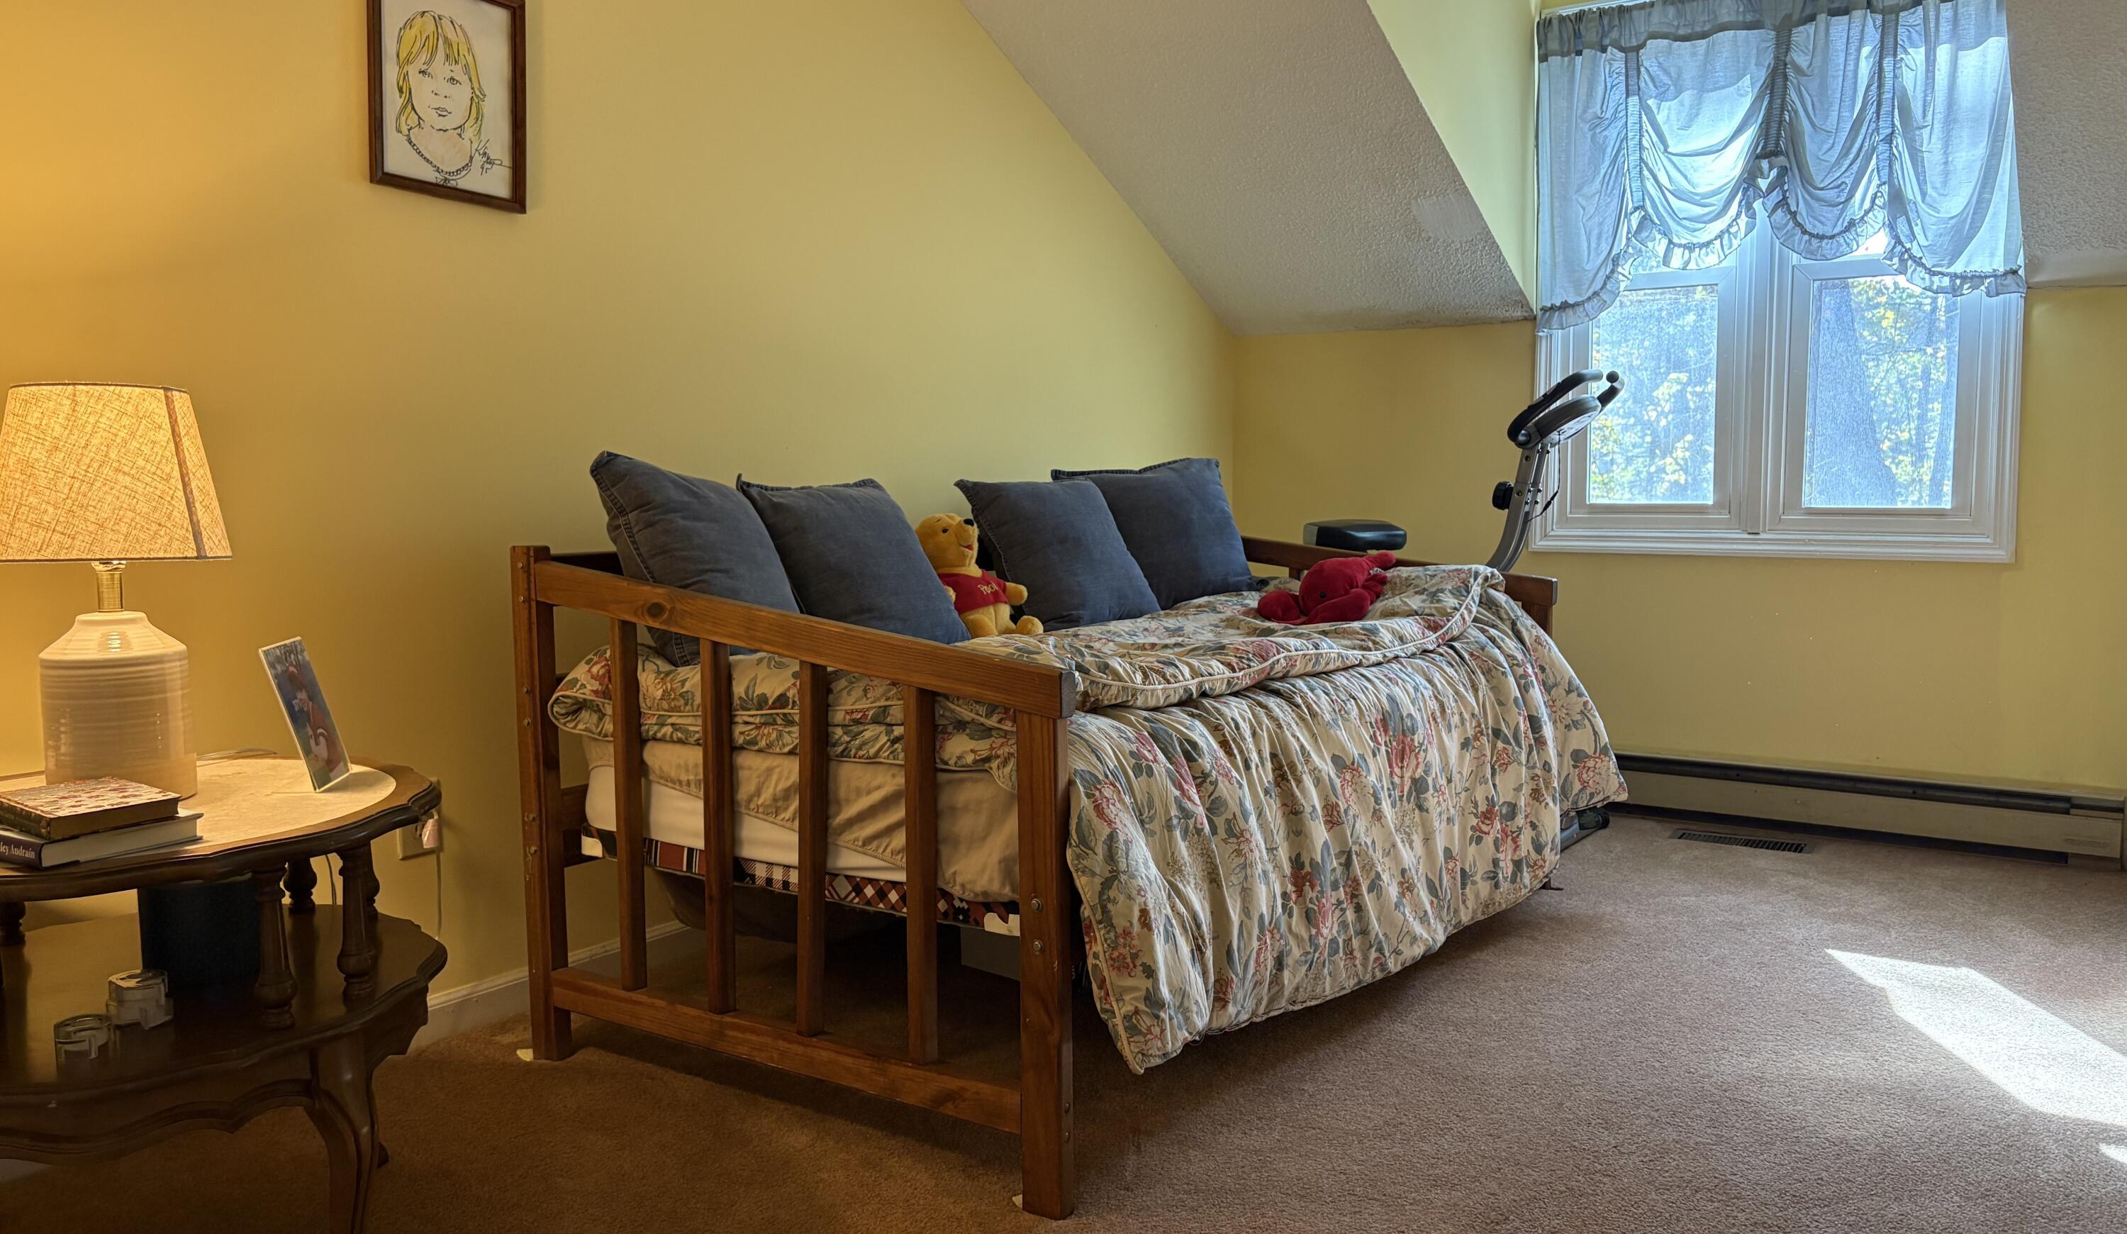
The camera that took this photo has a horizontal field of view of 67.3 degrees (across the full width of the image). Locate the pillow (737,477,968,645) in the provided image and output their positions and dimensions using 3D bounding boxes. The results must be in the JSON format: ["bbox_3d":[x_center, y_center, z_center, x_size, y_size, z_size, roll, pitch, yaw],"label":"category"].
[{"bbox_3d":[-0.398,-0.107,3.044,0.150,0.394,0.401,-41,-22,32],"label":"pillow"}]

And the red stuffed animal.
[{"bbox_3d":[0.552,-0.058,3.281,0.220,0.135,0.250,4,7,41],"label":"red stuffed animal"}]

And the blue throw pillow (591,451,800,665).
[{"bbox_3d":[-0.628,-0.102,2.870,0.150,0.390,0.402,-30,-11,23],"label":"blue throw pillow"}]

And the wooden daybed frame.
[{"bbox_3d":[0.120,0.245,3.035,1.030,0.816,1.945,3,6,34],"label":"wooden daybed frame"}]

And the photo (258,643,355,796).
[{"bbox_3d":[-0.920,0.118,1.933,0.016,0.178,0.129,-19,7,-5],"label":"photo"}]

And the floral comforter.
[{"bbox_3d":[0.198,0.227,3.012,1.185,0.587,1.916,3,6,34],"label":"floral comforter"}]

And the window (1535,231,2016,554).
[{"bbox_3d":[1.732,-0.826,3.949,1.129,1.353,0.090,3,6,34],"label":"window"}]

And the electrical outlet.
[{"bbox_3d":[-1.032,0.326,2.571,0.014,0.117,0.071,3,6,34],"label":"electrical outlet"}]

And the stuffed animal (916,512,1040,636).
[{"bbox_3d":[-0.167,-0.087,3.149,0.200,0.240,0.190,-11,-2,31],"label":"stuffed animal"}]

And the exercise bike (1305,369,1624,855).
[{"bbox_3d":[1.029,-0.030,4.286,0.870,1.190,0.460,3,6,33],"label":"exercise bike"}]

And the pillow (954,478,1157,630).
[{"bbox_3d":[0.001,-0.154,3.522,0.412,0.397,0.150,-6,-31,-45],"label":"pillow"}]

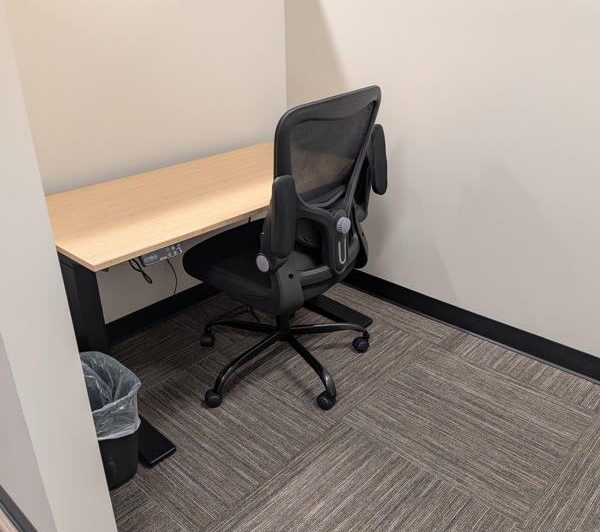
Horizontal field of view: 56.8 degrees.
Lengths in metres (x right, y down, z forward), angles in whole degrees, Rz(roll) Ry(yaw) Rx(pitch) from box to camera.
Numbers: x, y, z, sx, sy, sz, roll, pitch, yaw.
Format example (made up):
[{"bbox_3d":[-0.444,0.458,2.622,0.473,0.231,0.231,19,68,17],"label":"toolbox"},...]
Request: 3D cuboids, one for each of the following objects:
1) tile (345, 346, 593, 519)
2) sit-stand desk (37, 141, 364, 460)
[{"bbox_3d":[0.564,0.504,1.863,0.607,0.008,0.607,22,33,38],"label":"tile"},{"bbox_3d":[-0.300,0.018,2.120,0.695,0.665,1.250,22,33,38],"label":"sit-stand desk"}]

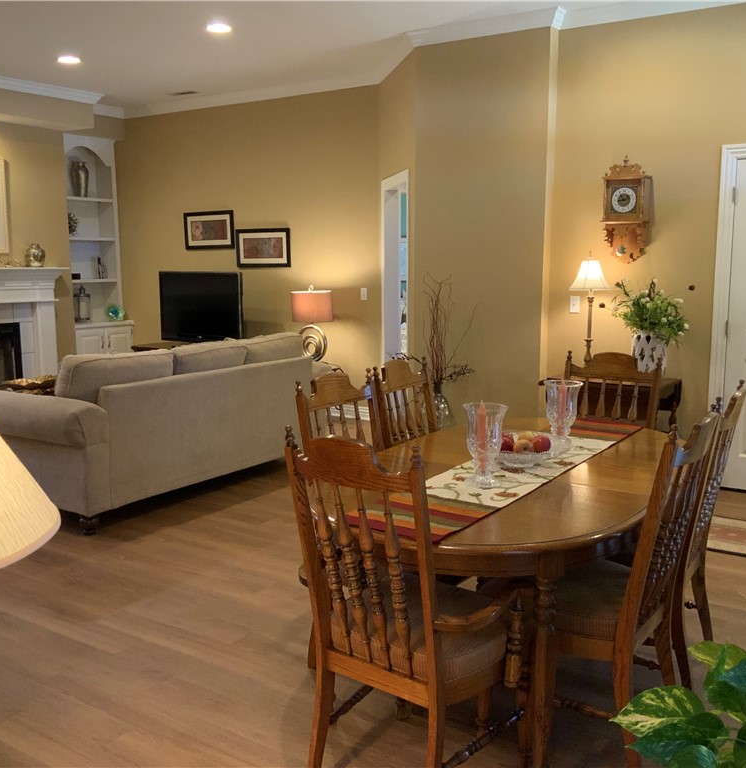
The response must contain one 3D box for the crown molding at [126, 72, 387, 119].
[{"bbox_3d":[-1.282,-2.748,8.193,3.220,0.090,0.090,5,10,33],"label":"crown molding"}]

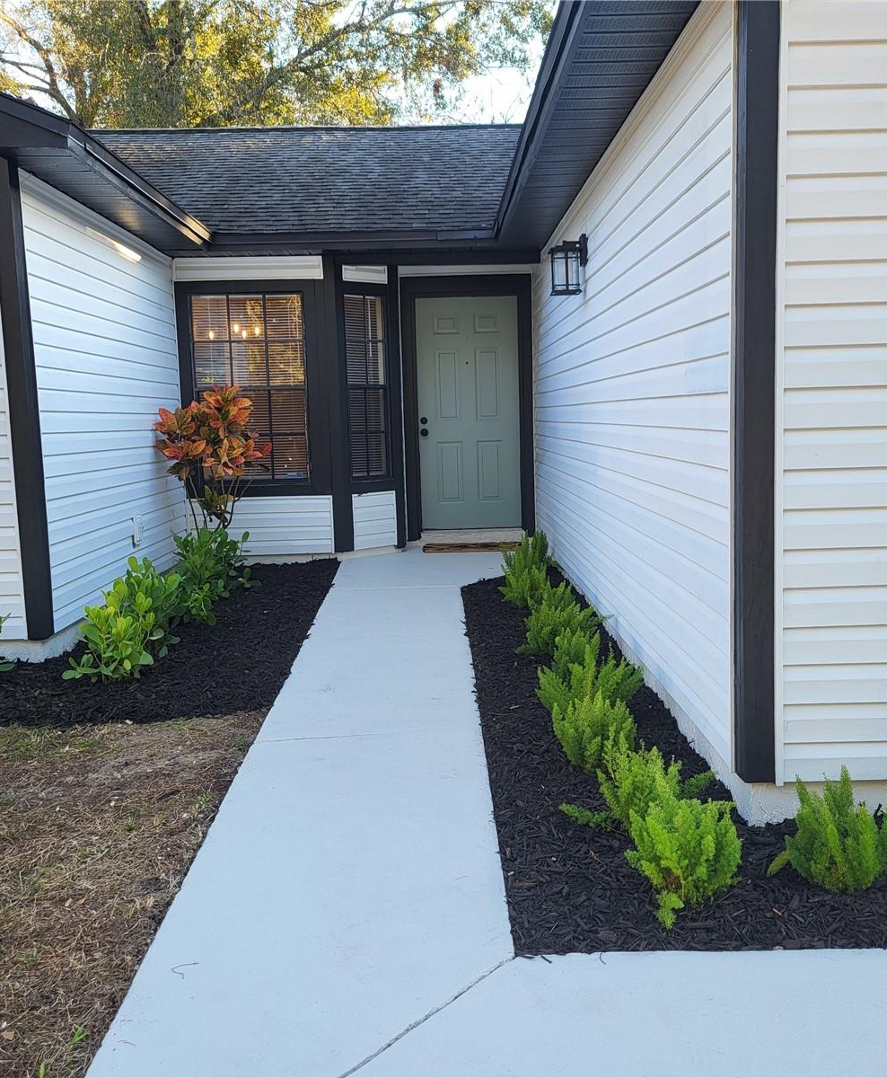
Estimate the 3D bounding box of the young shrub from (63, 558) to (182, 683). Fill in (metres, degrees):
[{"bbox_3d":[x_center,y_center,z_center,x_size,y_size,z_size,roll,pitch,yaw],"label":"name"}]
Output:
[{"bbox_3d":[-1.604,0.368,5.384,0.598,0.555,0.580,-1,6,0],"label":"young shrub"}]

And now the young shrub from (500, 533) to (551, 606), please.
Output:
[{"bbox_3d":[0.516,0.173,6.847,0.328,0.440,0.420,-1,6,0],"label":"young shrub"}]

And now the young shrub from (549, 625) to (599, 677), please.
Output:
[{"bbox_3d":[0.605,0.521,5.015,0.270,0.247,0.300,-1,6,0],"label":"young shrub"}]

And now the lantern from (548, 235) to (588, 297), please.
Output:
[{"bbox_3d":[0.684,-1.524,6.031,0.225,0.340,0.180,-2,7,0],"label":"lantern"}]

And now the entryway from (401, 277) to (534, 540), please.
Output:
[{"bbox_3d":[0.218,-1.132,9.444,1.126,2.271,0.130,-1,6,0],"label":"entryway"}]

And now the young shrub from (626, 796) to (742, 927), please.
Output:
[{"bbox_3d":[0.624,0.796,2.803,0.301,0.267,0.310,-2,7,0],"label":"young shrub"}]

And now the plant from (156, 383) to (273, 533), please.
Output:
[{"bbox_3d":[-1.614,-0.389,7.594,0.818,1.365,0.750,-2,7,0],"label":"plant"}]

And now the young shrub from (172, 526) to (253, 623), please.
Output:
[{"bbox_3d":[-1.452,0.187,6.734,0.497,0.537,0.520,-1,6,0],"label":"young shrub"}]

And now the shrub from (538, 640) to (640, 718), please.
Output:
[{"bbox_3d":[0.608,0.567,4.477,0.438,0.306,0.380,-1,6,0],"label":"shrub"}]

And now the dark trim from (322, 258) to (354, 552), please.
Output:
[{"bbox_3d":[-0.828,-1.048,8.546,0.148,2.316,0.090,-2,7,0],"label":"dark trim"}]

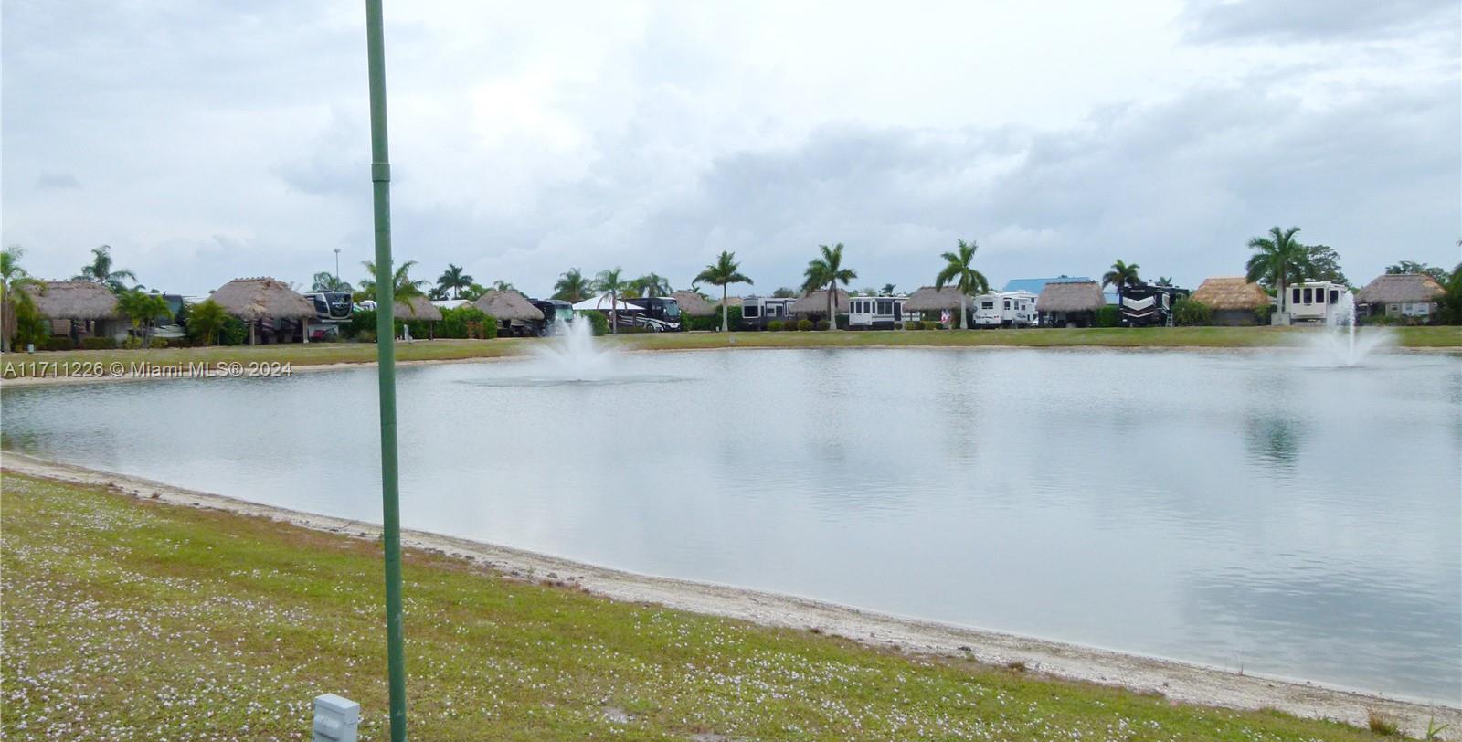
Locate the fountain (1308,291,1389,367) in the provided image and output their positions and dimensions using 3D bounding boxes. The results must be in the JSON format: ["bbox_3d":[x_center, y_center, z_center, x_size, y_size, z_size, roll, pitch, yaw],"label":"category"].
[{"bbox_3d":[26.650,-1.830,45.500,3.100,3.270,3.100,1,3,30],"label":"fountain"}]

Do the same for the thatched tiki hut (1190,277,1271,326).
[{"bbox_3d":[41.840,-5.790,88.500,6.100,4.210,5.200,0,3,26],"label":"thatched tiki hut"}]

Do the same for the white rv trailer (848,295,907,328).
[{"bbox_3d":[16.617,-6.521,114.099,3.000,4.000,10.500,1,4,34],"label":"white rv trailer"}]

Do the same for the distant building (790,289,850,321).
[{"bbox_3d":[9.777,-6.830,117.122,6.600,4.700,5.600,-1,3,5],"label":"distant building"}]

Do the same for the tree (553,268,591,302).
[{"bbox_3d":[-20.171,-9.050,135.213,4.900,8.200,4.800,-1,3,0],"label":"tree"}]

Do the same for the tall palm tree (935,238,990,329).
[{"bbox_3d":[22.125,-8.271,101.000,5.100,8.600,5.100,0,5,0],"label":"tall palm tree"}]

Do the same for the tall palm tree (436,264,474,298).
[{"bbox_3d":[-36.512,-9.593,140.241,4.800,9.300,4.700,-1,3,0],"label":"tall palm tree"}]

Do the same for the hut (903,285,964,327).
[{"bbox_3d":[21.166,-6.662,109.000,6.500,4.200,5.200,2,5,22],"label":"hut"}]

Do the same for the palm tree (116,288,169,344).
[{"bbox_3d":[-42.271,-3.814,76.112,3.900,4.300,3.700,-1,3,0],"label":"palm tree"}]

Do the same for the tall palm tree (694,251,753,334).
[{"bbox_3d":[-0.675,-8.480,113.223,6.100,8.600,6.000,-1,3,0],"label":"tall palm tree"}]

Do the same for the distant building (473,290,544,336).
[{"bbox_3d":[-20.673,-5.354,98.000,5.600,4.350,4.800,-3,5,-30],"label":"distant building"}]

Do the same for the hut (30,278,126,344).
[{"bbox_3d":[-47.739,-4.226,77.125,7.100,4.800,5.800,-2,3,-18],"label":"hut"}]

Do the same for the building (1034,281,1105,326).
[{"bbox_3d":[33.735,-6.679,105.000,6.600,4.650,5.000,2,5,26],"label":"building"}]

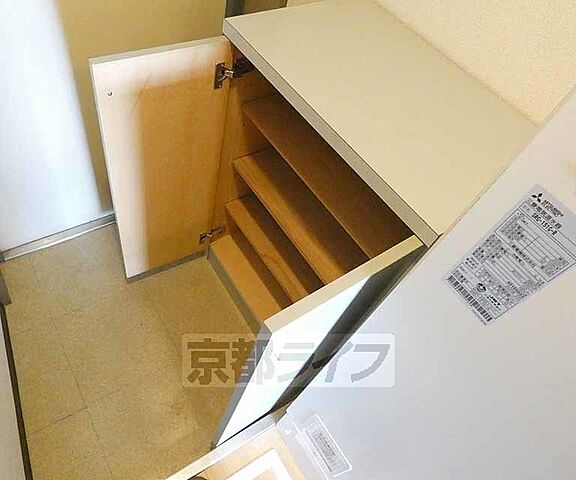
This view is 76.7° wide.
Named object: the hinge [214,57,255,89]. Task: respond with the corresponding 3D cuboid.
[{"bbox_3d":[-0.107,-0.349,0.779,0.101,0.057,0.026,-23,63,-30],"label":"hinge"}]

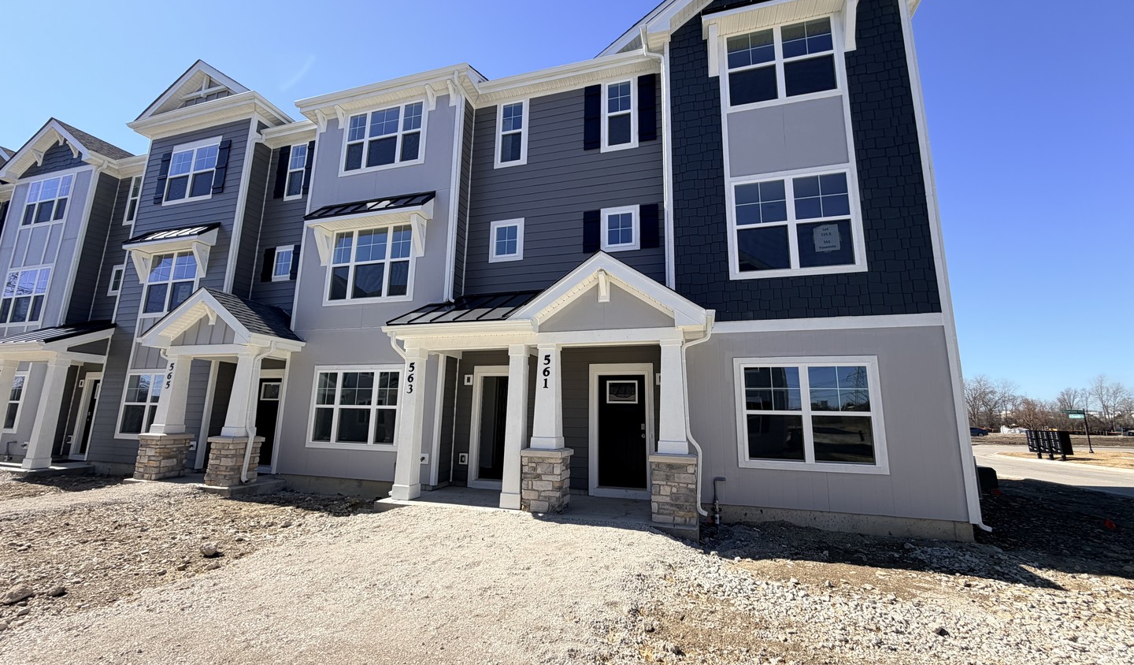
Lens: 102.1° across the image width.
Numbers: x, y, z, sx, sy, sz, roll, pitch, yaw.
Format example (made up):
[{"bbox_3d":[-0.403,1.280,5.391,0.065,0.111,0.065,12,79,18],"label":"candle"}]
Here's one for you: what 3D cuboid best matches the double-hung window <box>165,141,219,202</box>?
[{"bbox_3d":[-10.161,-4.330,12.468,1.760,1.560,0.100,-2,-11,16],"label":"double-hung window"}]

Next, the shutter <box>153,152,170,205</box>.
[{"bbox_3d":[-11.166,-4.259,12.655,0.339,1.504,0.050,-2,-11,17],"label":"shutter"}]

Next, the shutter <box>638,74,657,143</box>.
[{"bbox_3d":[1.643,-4.605,9.380,0.348,1.502,0.050,-2,-11,17],"label":"shutter"}]

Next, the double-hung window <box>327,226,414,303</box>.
[{"bbox_3d":[-4.295,-1.514,10.073,2.125,1.689,0.100,-2,-11,17],"label":"double-hung window"}]

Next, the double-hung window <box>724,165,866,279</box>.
[{"bbox_3d":[3.762,-1.836,7.669,2.042,1.871,0.110,-2,-11,17],"label":"double-hung window"}]

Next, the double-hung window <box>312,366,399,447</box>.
[{"bbox_3d":[-4.391,1.558,9.567,2.160,1.560,0.100,-2,-11,16],"label":"double-hung window"}]

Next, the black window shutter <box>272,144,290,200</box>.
[{"bbox_3d":[-7.532,-4.243,12.120,0.352,1.486,0.050,-2,-11,17],"label":"black window shutter"}]

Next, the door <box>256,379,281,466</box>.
[{"bbox_3d":[-7.160,2.106,10.875,0.910,2.030,0.060,-2,-11,16],"label":"door"}]

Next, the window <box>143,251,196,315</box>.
[{"bbox_3d":[-10.164,-1.305,11.831,1.776,1.681,0.100,-2,-11,17],"label":"window"}]

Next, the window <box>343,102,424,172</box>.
[{"bbox_3d":[-4.283,-4.552,10.726,2.110,1.520,0.100,-2,-11,16],"label":"window"}]

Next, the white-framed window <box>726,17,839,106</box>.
[{"bbox_3d":[3.816,-4.818,8.226,1.768,1.475,0.100,-2,-11,17],"label":"white-framed window"}]

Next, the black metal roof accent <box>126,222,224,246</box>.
[{"bbox_3d":[-10.162,-2.528,11.765,2.700,0.530,0.500,-2,-11,17],"label":"black metal roof accent"}]

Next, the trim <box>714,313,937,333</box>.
[{"bbox_3d":[3.894,-0.133,7.266,3.459,0.194,0.050,-2,-11,17],"label":"trim"}]

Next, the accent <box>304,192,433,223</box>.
[{"bbox_3d":[-4.399,-2.788,10.162,3.100,0.540,0.420,-2,-11,16],"label":"accent"}]

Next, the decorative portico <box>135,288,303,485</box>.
[{"bbox_3d":[-7.431,1.167,10.029,3.260,3.970,1.750,-2,-11,16],"label":"decorative portico"}]

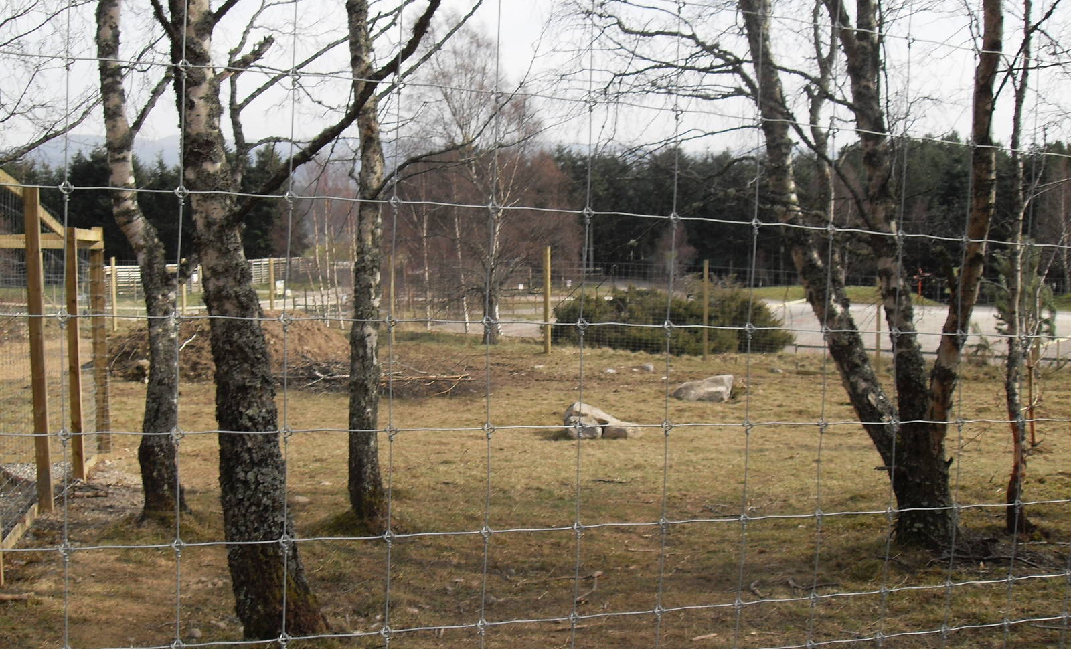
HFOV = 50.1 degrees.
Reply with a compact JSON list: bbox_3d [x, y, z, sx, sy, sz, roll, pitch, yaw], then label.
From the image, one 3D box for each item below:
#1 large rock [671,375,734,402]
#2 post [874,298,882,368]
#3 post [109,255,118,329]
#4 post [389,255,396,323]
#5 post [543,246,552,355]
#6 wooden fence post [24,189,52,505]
[{"bbox_3d":[1.910,0.742,13.100,0.680,0.300,0.420,0,3,-6],"label":"large rock"},{"bbox_3d":[5.908,-0.005,19.752,0.085,1.591,0.085,-1,3,0],"label":"post"},{"bbox_3d":[-9.660,-0.699,26.249,0.095,1.689,0.095,-1,3,0],"label":"post"},{"bbox_3d":[-2.797,-0.504,22.349,0.080,1.716,0.080,-1,3,0],"label":"post"},{"bbox_3d":[0.202,-0.406,19.247,0.118,1.788,0.118,0,3,0],"label":"post"},{"bbox_3d":[-3.098,0.157,7.140,0.090,2.010,0.085,-2,4,-11],"label":"wooden fence post"}]

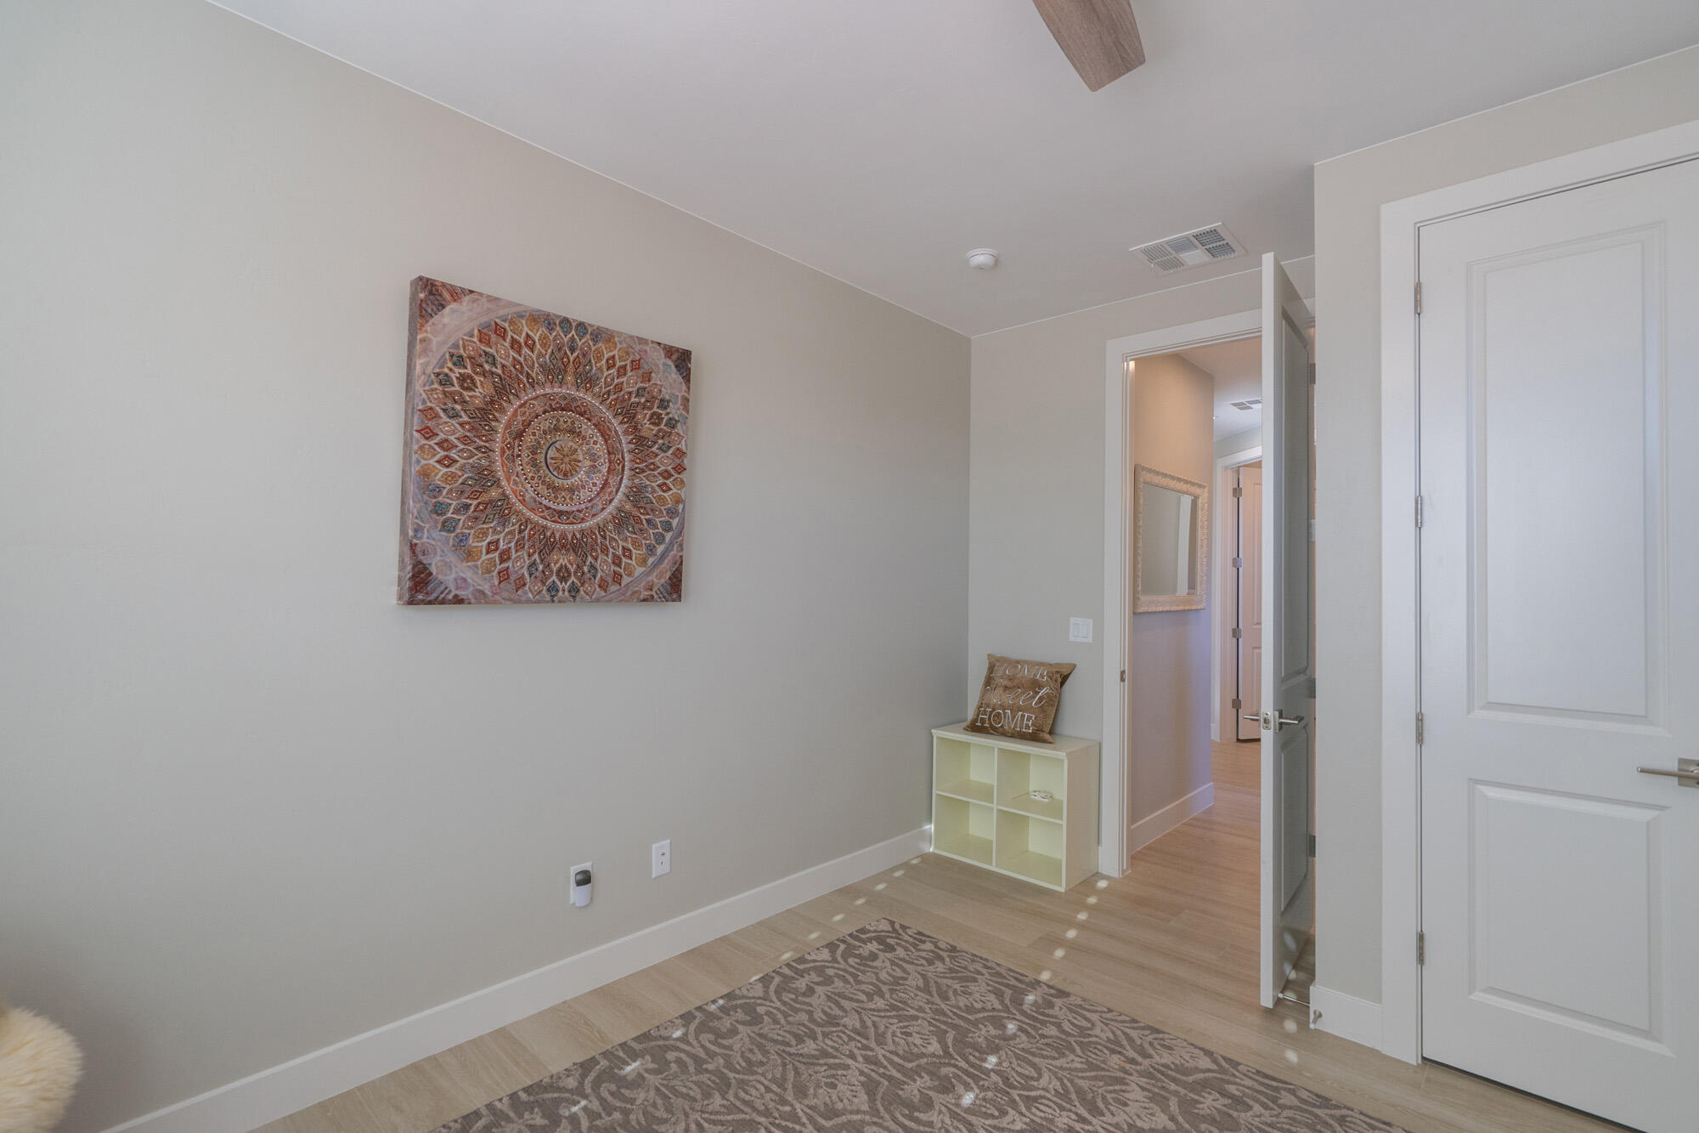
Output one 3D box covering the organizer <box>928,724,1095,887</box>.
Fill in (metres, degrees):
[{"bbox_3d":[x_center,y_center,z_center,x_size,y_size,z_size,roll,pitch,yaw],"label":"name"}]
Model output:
[{"bbox_3d":[0.811,1.152,3.751,0.745,0.619,0.340,0,-2,43],"label":"organizer"}]

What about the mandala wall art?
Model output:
[{"bbox_3d":[-0.911,-0.332,2.407,0.066,0.900,0.890,2,0,43],"label":"mandala wall art"}]

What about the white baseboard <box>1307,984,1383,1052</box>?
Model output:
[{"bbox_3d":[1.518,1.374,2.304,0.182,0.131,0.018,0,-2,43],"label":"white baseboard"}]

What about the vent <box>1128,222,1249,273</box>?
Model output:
[{"bbox_3d":[1.385,-1.274,3.085,0.355,0.022,0.345,0,-2,43],"label":"vent"}]

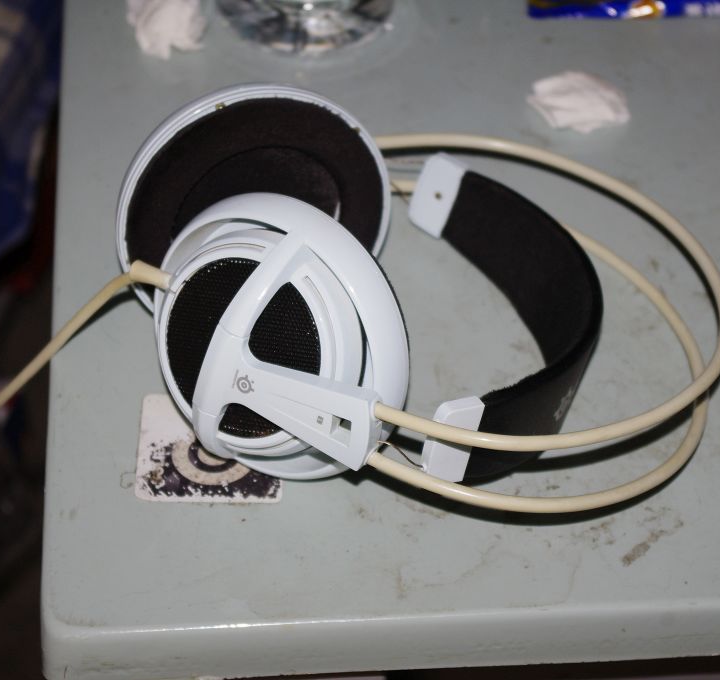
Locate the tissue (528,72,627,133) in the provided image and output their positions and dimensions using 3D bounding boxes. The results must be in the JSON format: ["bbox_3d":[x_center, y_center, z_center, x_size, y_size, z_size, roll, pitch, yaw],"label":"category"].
[{"bbox_3d":[0.085,-0.096,0.909,0.041,0.015,0.030,1,45,-1],"label":"tissue"}]

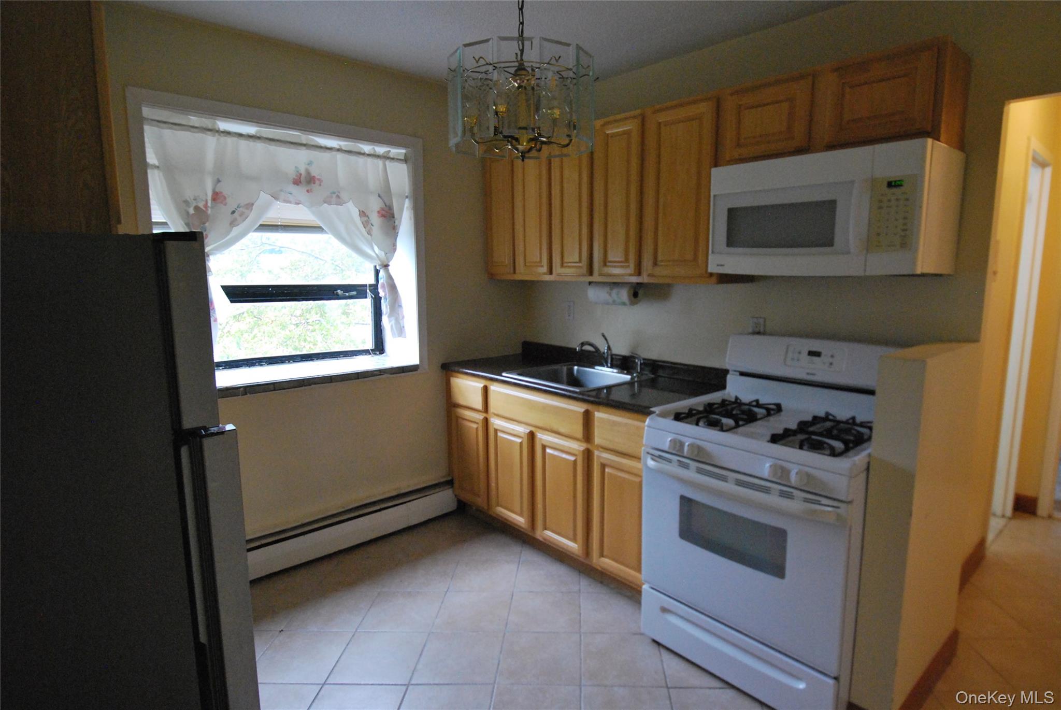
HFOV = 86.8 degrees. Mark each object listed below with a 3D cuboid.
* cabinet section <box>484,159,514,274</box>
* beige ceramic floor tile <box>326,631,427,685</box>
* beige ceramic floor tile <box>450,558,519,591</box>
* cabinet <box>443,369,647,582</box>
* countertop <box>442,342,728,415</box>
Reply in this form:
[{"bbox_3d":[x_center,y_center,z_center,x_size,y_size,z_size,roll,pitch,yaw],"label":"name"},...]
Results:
[{"bbox_3d":[-0.068,-0.867,3.495,0.335,0.740,0.268,-9,12,-42],"label":"cabinet section"},{"bbox_3d":[-0.589,1.196,2.216,0.311,0.010,0.305,-1,10,3],"label":"beige ceramic floor tile"},{"bbox_3d":[-0.221,1.089,2.772,0.305,0.010,0.304,0,9,3],"label":"beige ceramic floor tile"},{"bbox_3d":[0.250,0.558,3.141,0.625,0.837,1.530,-8,12,-42],"label":"cabinet"},{"bbox_3d":[0.233,0.083,3.064,0.649,0.120,1.540,-8,12,-42],"label":"countertop"}]

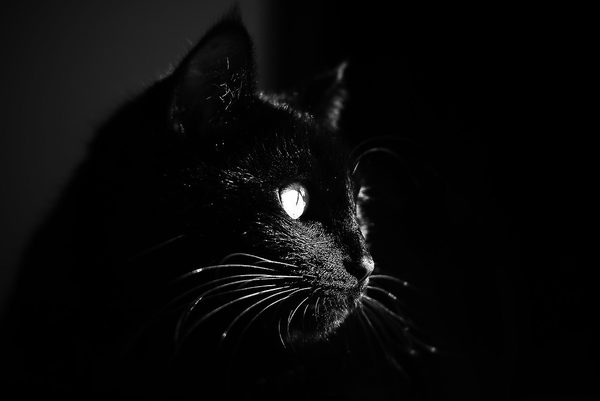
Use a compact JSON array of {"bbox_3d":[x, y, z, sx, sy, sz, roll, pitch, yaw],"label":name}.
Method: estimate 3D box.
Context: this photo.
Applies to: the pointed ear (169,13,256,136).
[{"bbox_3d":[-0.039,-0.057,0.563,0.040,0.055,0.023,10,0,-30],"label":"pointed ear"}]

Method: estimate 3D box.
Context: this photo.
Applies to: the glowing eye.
[{"bbox_3d":[-0.003,0.000,0.552,0.015,0.015,0.008,6,0,-43],"label":"glowing eye"}]

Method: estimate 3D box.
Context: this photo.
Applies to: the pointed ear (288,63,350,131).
[{"bbox_3d":[0.009,-0.050,0.615,0.022,0.044,0.036,19,-6,21],"label":"pointed ear"}]

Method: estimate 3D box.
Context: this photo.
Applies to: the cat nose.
[{"bbox_3d":[0.026,0.030,0.548,0.010,0.012,0.014,6,0,32],"label":"cat nose"}]

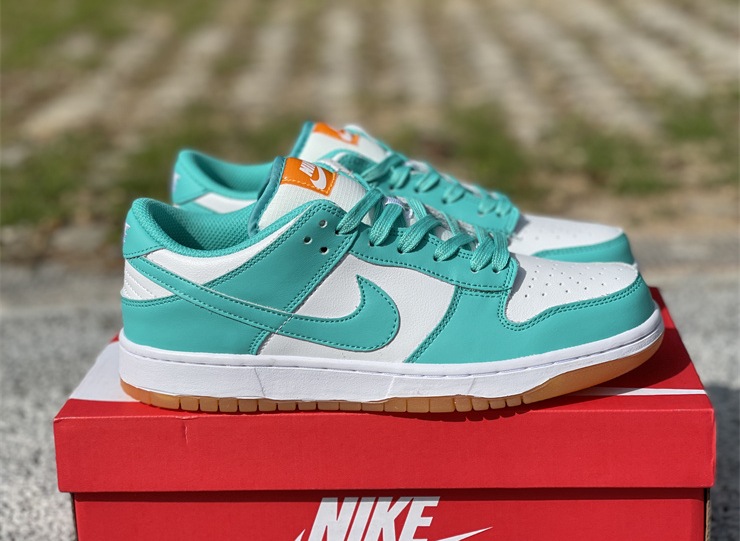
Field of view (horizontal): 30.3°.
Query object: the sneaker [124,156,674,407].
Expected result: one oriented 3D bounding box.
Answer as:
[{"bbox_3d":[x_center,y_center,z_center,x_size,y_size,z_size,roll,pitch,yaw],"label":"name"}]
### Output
[{"bbox_3d":[0.010,-0.002,0.744,0.297,0.130,0.107,-1,16,4],"label":"sneaker"}]

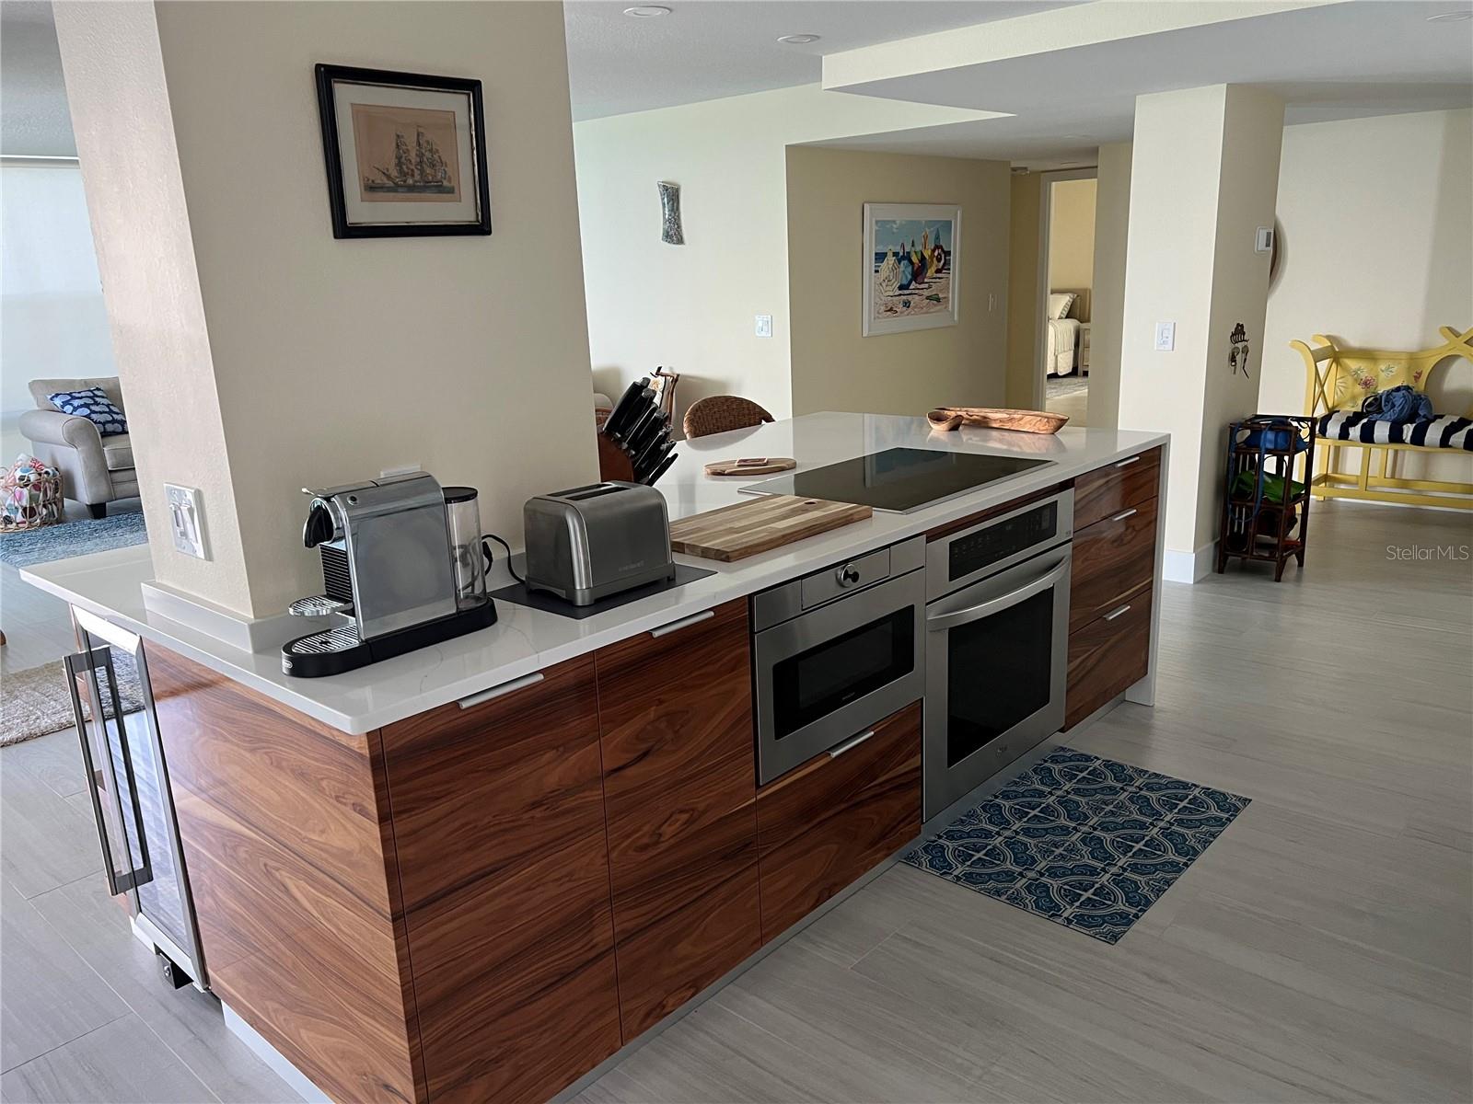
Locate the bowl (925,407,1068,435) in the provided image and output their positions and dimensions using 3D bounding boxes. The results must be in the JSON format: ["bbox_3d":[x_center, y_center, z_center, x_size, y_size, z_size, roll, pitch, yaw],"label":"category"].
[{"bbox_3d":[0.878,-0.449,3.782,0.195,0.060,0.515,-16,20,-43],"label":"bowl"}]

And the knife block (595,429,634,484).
[{"bbox_3d":[-0.243,-0.183,2.573,0.190,0.235,0.130,10,19,41],"label":"knife block"}]

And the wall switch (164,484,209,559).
[{"bbox_3d":[-0.938,-0.052,1.881,0.115,0.117,0.008,10,19,41],"label":"wall switch"}]

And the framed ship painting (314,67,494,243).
[{"bbox_3d":[-0.552,-0.669,1.872,0.020,0.260,0.295,10,19,41],"label":"framed ship painting"}]

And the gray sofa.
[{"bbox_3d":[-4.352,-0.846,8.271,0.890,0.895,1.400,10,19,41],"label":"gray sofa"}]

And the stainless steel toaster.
[{"bbox_3d":[-0.256,-0.028,2.071,0.167,0.182,0.238,10,19,41],"label":"stainless steel toaster"}]

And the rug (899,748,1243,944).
[{"bbox_3d":[0.928,0.738,2.956,0.569,0.008,0.875,10,19,41],"label":"rug"}]

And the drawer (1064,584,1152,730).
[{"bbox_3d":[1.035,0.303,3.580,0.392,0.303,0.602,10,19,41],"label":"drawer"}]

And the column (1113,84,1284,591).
[{"bbox_3d":[2.167,-0.997,5.224,0.401,2.146,0.757,10,19,41],"label":"column"}]

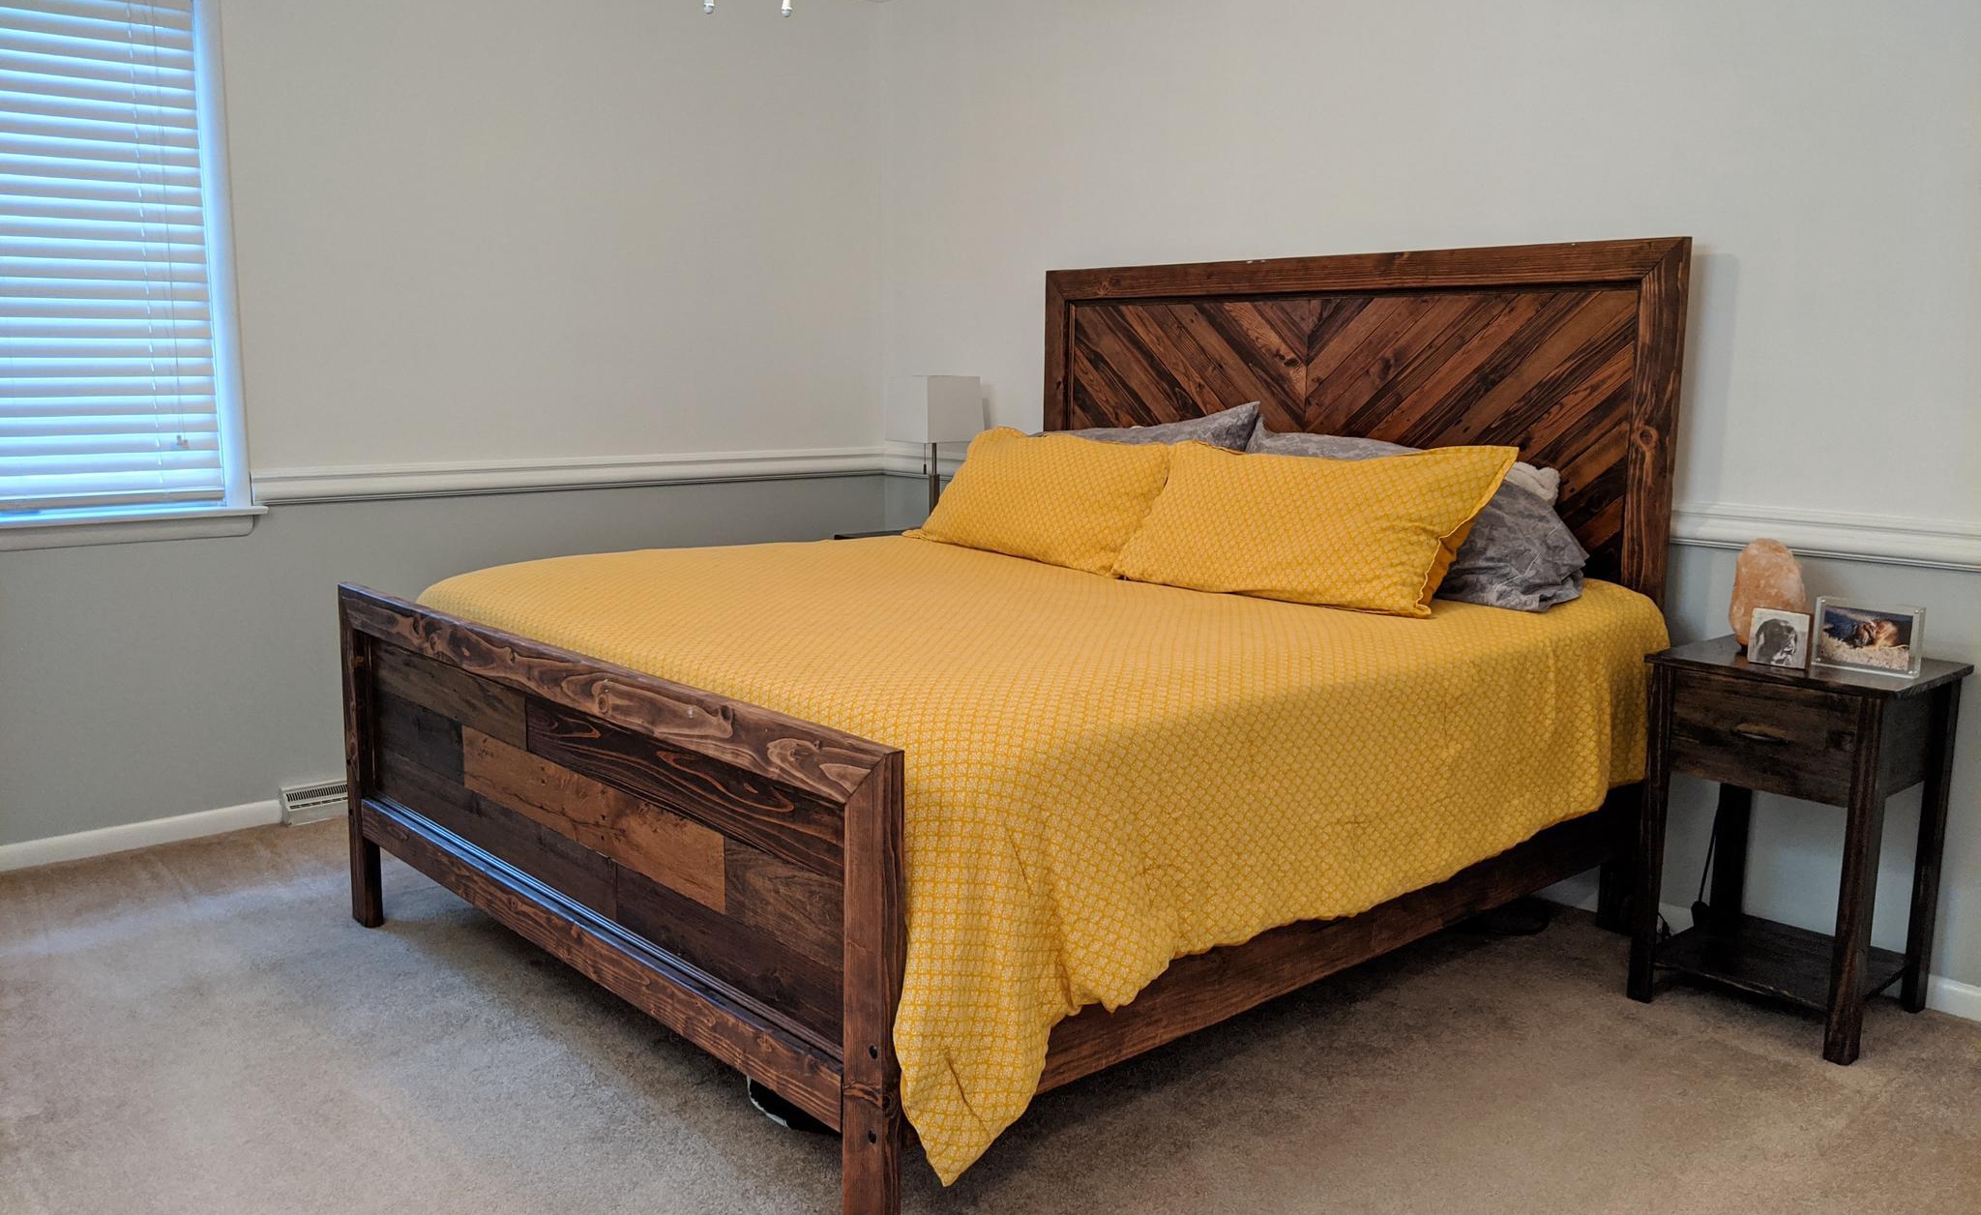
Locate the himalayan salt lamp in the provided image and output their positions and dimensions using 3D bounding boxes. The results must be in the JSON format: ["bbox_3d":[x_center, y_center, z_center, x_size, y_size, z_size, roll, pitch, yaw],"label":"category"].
[{"bbox_3d":[1.562,-0.024,3.101,0.136,0.230,0.144,-7,12,-41],"label":"himalayan salt lamp"}]

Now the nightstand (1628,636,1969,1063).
[{"bbox_3d":[1.592,0.453,3.075,0.404,0.704,0.452,-7,12,-41],"label":"nightstand"}]

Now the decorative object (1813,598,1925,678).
[{"bbox_3d":[1.658,0.056,2.919,0.027,0.128,0.180,-7,12,-41],"label":"decorative object"}]

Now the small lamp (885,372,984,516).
[{"bbox_3d":[-0.185,-0.478,4.987,0.213,0.522,0.213,-7,12,-41],"label":"small lamp"}]

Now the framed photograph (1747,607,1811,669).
[{"bbox_3d":[1.518,0.060,2.964,0.024,0.105,0.103,-7,12,-41],"label":"framed photograph"}]

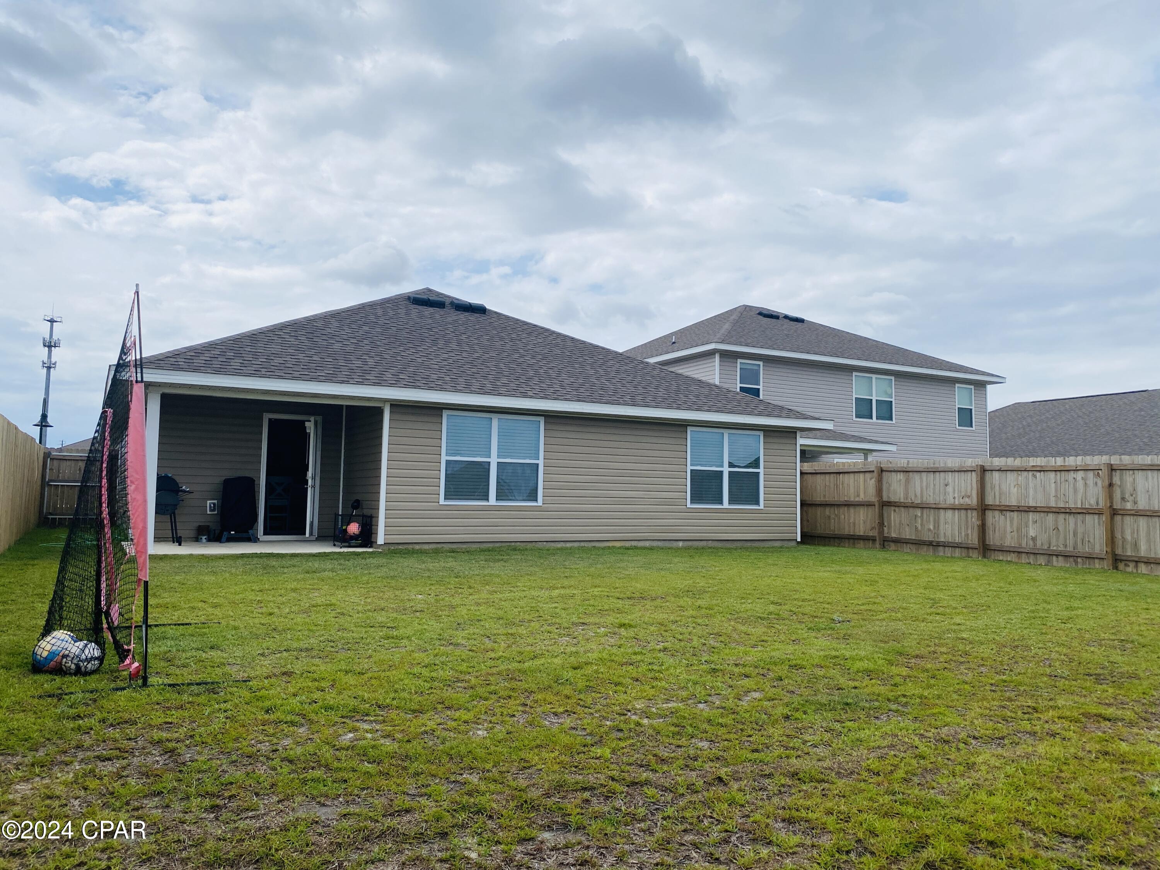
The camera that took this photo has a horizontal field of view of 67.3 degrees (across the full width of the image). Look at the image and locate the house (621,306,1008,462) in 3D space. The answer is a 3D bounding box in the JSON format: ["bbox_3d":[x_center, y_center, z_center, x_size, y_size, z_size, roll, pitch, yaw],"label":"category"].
[{"bbox_3d":[7.119,-0.885,32.834,13.254,8.259,14.680,3,-4,-29],"label":"house"}]

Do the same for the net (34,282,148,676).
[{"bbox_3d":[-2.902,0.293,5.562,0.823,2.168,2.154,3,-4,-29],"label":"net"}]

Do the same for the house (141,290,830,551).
[{"bbox_3d":[-5.029,-0.501,22.991,13.326,5.817,18.481,3,-4,-29],"label":"house"}]

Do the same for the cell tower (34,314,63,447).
[{"bbox_3d":[-136.890,-9.740,224.349,4.300,43.300,4.300,3,-4,-29],"label":"cell tower"}]

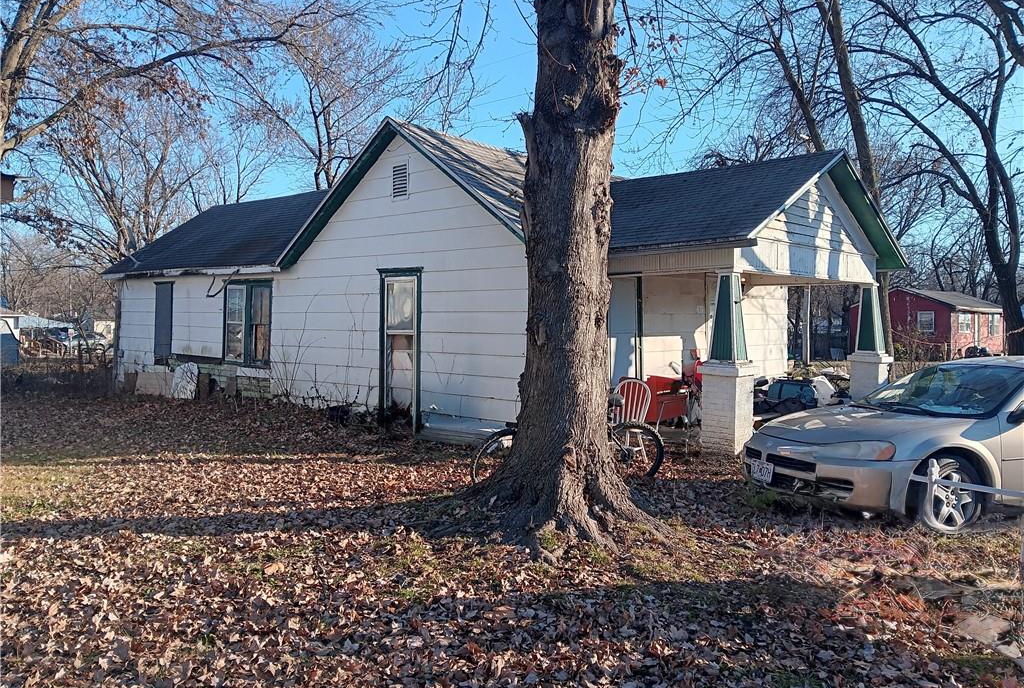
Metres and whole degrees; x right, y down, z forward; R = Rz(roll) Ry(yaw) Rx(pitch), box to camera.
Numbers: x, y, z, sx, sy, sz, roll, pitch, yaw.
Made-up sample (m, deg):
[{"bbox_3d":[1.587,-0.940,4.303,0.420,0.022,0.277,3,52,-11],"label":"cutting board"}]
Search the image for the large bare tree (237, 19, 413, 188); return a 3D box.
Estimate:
[{"bbox_3d":[-5.887,-4.632,24.216,5.554,10.934,5.554,0,2,0],"label":"large bare tree"}]

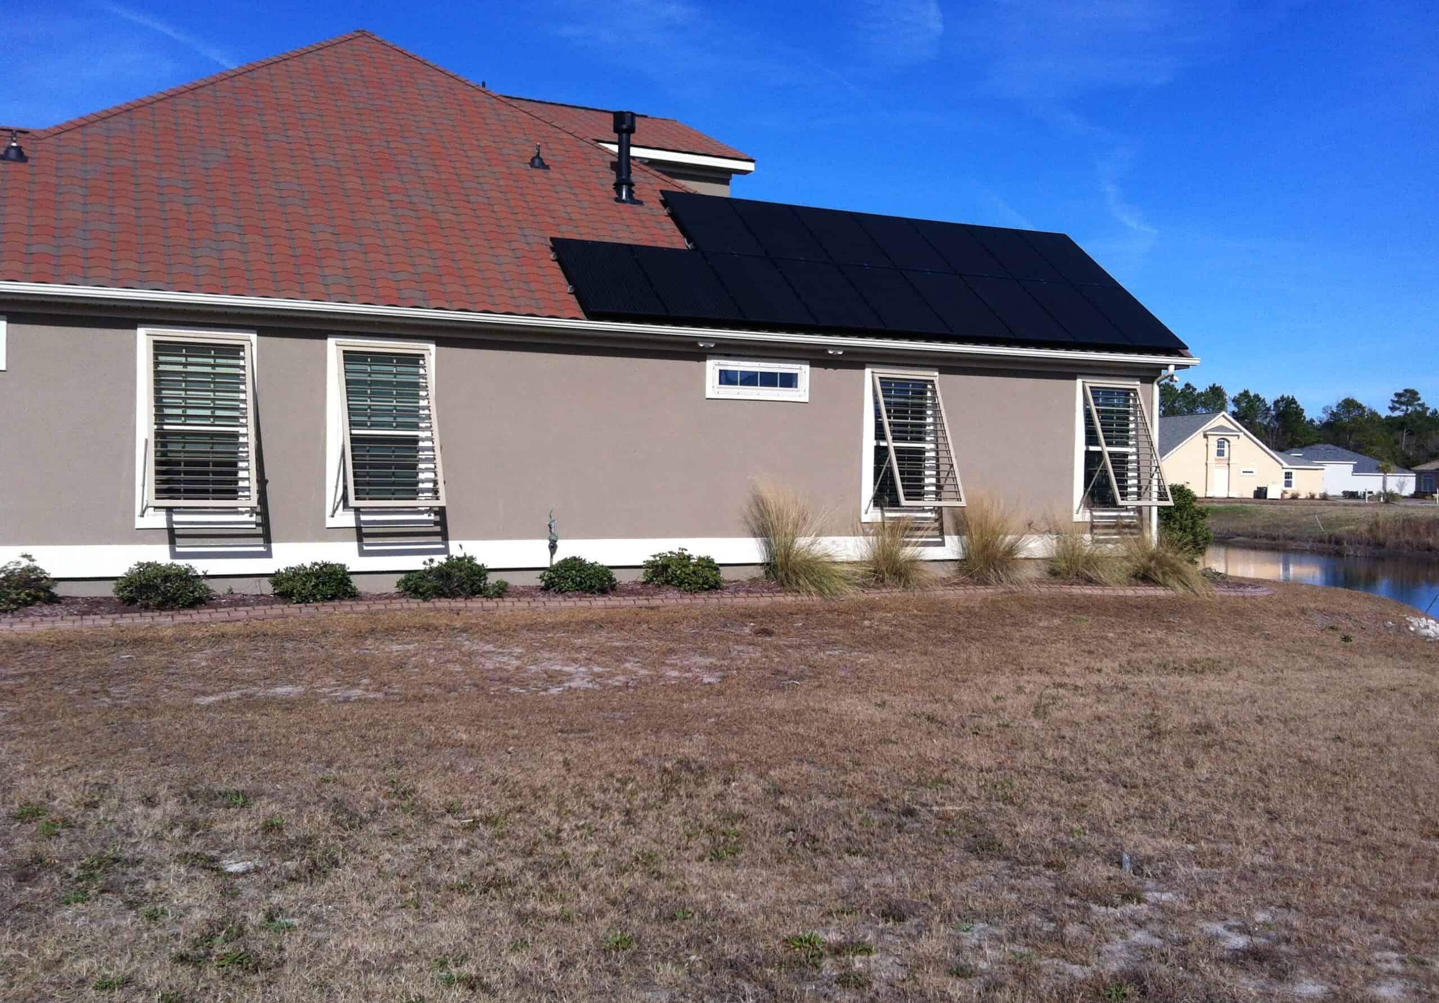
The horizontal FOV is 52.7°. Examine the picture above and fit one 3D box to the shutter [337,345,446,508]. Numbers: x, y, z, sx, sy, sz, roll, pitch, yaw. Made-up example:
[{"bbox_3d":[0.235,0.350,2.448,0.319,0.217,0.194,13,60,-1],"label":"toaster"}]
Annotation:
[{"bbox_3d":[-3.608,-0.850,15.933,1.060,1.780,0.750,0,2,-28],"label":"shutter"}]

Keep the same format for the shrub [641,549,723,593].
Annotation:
[{"bbox_3d":[-0.451,0.800,17.412,0.950,0.500,0.800,0,2,-28],"label":"shrub"}]

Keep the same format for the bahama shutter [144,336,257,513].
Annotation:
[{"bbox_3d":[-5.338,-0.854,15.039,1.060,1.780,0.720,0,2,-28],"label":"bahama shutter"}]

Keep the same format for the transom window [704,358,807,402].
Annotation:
[{"bbox_3d":[0.512,-1.535,18.492,1.495,0.508,0.100,0,2,-28],"label":"transom window"}]

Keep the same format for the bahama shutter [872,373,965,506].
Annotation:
[{"bbox_3d":[2.511,-0.718,18.429,1.123,1.957,0.730,0,2,-27],"label":"bahama shutter"}]

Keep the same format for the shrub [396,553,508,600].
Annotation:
[{"bbox_3d":[-2.959,0.799,16.034,1.220,0.500,0.900,0,2,-28],"label":"shrub"}]

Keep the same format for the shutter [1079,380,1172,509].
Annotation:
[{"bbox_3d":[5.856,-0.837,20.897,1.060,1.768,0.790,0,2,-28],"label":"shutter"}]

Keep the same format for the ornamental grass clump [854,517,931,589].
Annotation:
[{"bbox_3d":[2.146,0.622,18.007,0.942,0.841,0.867,1,2,0],"label":"ornamental grass clump"}]

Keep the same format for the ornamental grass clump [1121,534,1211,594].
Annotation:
[{"bbox_3d":[5.886,0.789,19.209,1.140,0.701,1.050,1,2,17],"label":"ornamental grass clump"}]

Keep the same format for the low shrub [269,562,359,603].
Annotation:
[{"bbox_3d":[-4.175,0.813,14.946,0.896,0.390,0.824,0,2,-27],"label":"low shrub"}]

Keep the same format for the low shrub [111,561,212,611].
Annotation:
[{"bbox_3d":[-5.433,0.803,14.168,0.946,0.412,0.870,0,2,-27],"label":"low shrub"}]

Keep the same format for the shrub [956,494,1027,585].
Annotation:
[{"bbox_3d":[3.499,0.475,18.682,0.893,1.139,0.848,1,2,0],"label":"shrub"}]

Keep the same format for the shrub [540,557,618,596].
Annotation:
[{"bbox_3d":[-1.589,0.818,16.359,0.844,0.383,0.776,1,2,0],"label":"shrub"}]

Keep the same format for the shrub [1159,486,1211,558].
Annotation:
[{"bbox_3d":[7.225,0.353,22.800,1.100,1.240,1.100,0,2,-28],"label":"shrub"}]

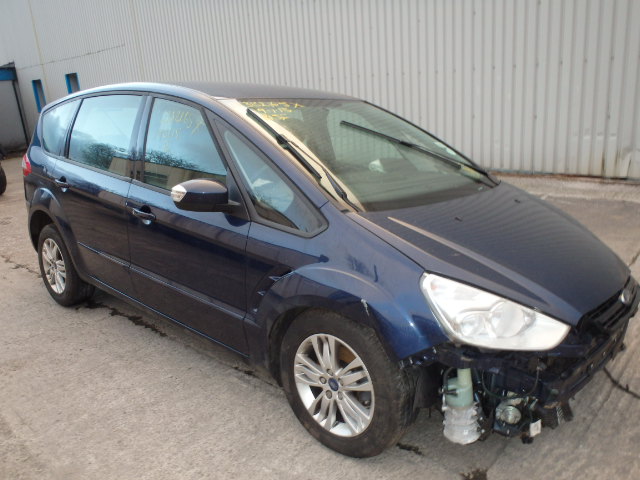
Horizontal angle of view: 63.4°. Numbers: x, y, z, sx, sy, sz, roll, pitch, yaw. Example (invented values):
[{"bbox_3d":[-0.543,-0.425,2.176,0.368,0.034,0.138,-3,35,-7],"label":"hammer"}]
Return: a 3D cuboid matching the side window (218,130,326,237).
[{"bbox_3d":[-0.256,-0.286,2.405,0.840,0.470,0.100,10,1,37],"label":"side window"}]

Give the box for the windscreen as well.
[{"bbox_3d":[0.250,-0.563,2.985,1.480,0.170,1.200,-14,46,-47],"label":"windscreen"}]

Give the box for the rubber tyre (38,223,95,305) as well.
[{"bbox_3d":[-2.001,0.183,4.122,0.656,0.656,0.225,11,17,41],"label":"rubber tyre"}]

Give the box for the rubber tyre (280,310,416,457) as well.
[{"bbox_3d":[0.123,0.595,2.267,0.656,0.656,0.225,11,17,41],"label":"rubber tyre"}]

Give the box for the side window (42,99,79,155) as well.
[{"bbox_3d":[-1.980,-0.850,3.886,0.100,0.420,0.600,13,0,-45],"label":"side window"}]

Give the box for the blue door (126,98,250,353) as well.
[{"bbox_3d":[-0.684,-0.159,2.827,1.150,1.260,0.260,11,15,41],"label":"blue door"}]

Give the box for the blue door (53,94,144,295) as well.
[{"bbox_3d":[-1.485,-0.324,3.524,1.080,1.260,0.260,11,15,41],"label":"blue door"}]

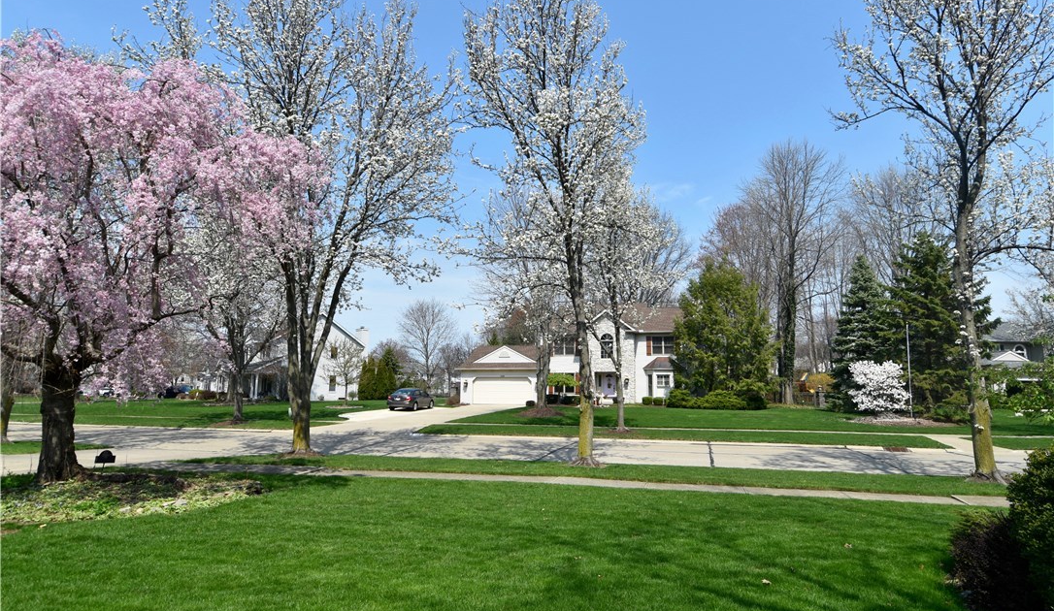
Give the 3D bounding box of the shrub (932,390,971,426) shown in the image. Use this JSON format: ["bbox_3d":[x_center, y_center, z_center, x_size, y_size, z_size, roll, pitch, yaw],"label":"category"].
[{"bbox_3d":[22.716,5.364,29.554,2.100,1.532,2.100,-6,-9,37],"label":"shrub"}]

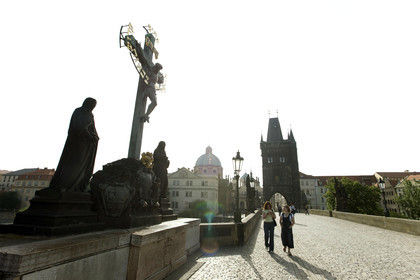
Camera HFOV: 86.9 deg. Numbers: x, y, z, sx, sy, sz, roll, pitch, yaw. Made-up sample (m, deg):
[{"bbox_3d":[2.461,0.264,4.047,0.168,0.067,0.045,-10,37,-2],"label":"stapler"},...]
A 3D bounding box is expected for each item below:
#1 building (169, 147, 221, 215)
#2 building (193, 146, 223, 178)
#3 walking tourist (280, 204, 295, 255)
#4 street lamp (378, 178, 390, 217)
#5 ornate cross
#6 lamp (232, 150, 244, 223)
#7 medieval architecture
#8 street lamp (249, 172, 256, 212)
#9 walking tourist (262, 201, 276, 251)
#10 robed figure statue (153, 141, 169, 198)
[{"bbox_3d":[-6.051,18.394,104.180,23.000,29.856,20.000,1,-16,3],"label":"building"},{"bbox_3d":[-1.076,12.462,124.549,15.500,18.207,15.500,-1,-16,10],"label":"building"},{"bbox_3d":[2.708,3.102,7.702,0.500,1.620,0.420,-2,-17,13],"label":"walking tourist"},{"bbox_3d":[14.898,4.900,19.029,0.500,3.162,0.500,-2,-17,14],"label":"street lamp"},{"bbox_3d":[-1.825,-1.618,6.589,0.650,4.437,2.550,-2,-17,12],"label":"ornate cross"},{"bbox_3d":[1.261,2.004,9.843,0.500,3.162,0.500,-2,-17,14],"label":"lamp"},{"bbox_3d":[30.883,9.431,96.937,14.500,42.402,12.000,-4,-17,20],"label":"medieval architecture"},{"bbox_3d":[3.656,4.705,19.460,0.500,3.162,0.500,-2,-17,14],"label":"street lamp"},{"bbox_3d":[2.225,3.192,8.247,0.520,1.720,0.420,-2,-17,13],"label":"walking tourist"},{"bbox_3d":[-1.609,0.968,7.472,0.580,1.945,0.620,-1,-16,10],"label":"robed figure statue"}]

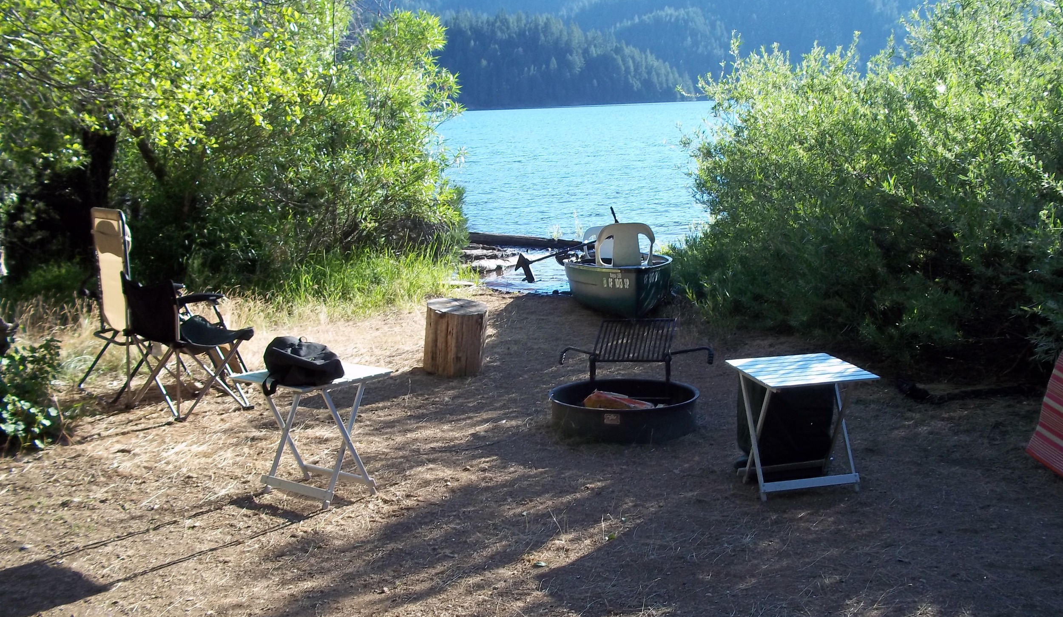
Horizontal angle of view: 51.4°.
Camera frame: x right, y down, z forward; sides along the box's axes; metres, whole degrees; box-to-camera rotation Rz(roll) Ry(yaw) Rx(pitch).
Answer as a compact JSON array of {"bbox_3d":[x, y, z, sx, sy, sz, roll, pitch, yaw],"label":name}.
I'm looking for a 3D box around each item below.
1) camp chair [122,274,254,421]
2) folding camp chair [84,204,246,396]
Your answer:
[{"bbox_3d":[-2.033,0.180,6.590,0.560,0.840,0.610,-10,13,-40],"label":"camp chair"},{"bbox_3d":[-2.378,-0.055,7.103,0.940,1.160,0.650,-9,12,-35],"label":"folding camp chair"}]

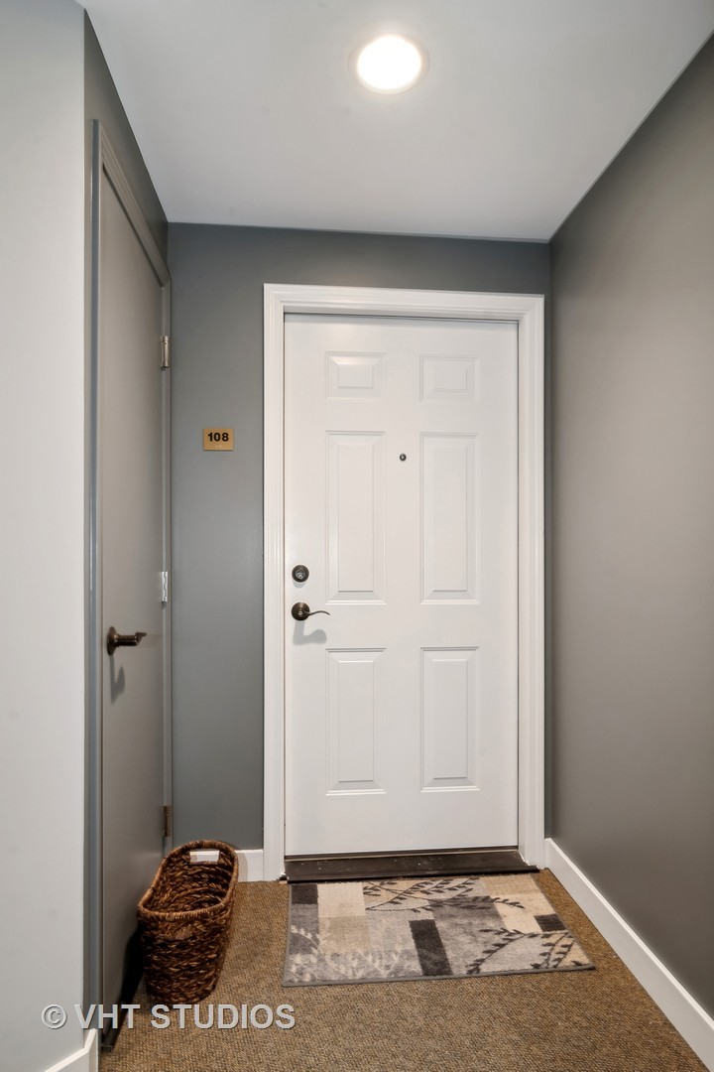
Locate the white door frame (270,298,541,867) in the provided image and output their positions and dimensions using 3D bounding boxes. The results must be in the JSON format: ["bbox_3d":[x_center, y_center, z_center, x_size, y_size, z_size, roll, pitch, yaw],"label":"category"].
[{"bbox_3d":[0.181,0.170,2.010,1.040,2.140,0.120,0,0,-5],"label":"white door frame"}]

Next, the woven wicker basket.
[{"bbox_3d":[-0.484,1.106,1.548,0.250,0.262,0.335,0,0,-5],"label":"woven wicker basket"}]

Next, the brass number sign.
[{"bbox_3d":[-0.493,-0.343,1.905,0.104,0.072,0.008,0,0,-5],"label":"brass number sign"}]

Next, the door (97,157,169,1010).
[{"bbox_3d":[-0.639,0.193,1.517,0.045,2.060,0.595,0,0,-7],"label":"door"}]

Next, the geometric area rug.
[{"bbox_3d":[0.220,1.232,1.727,0.880,0.012,0.455,0,0,-5],"label":"geometric area rug"}]

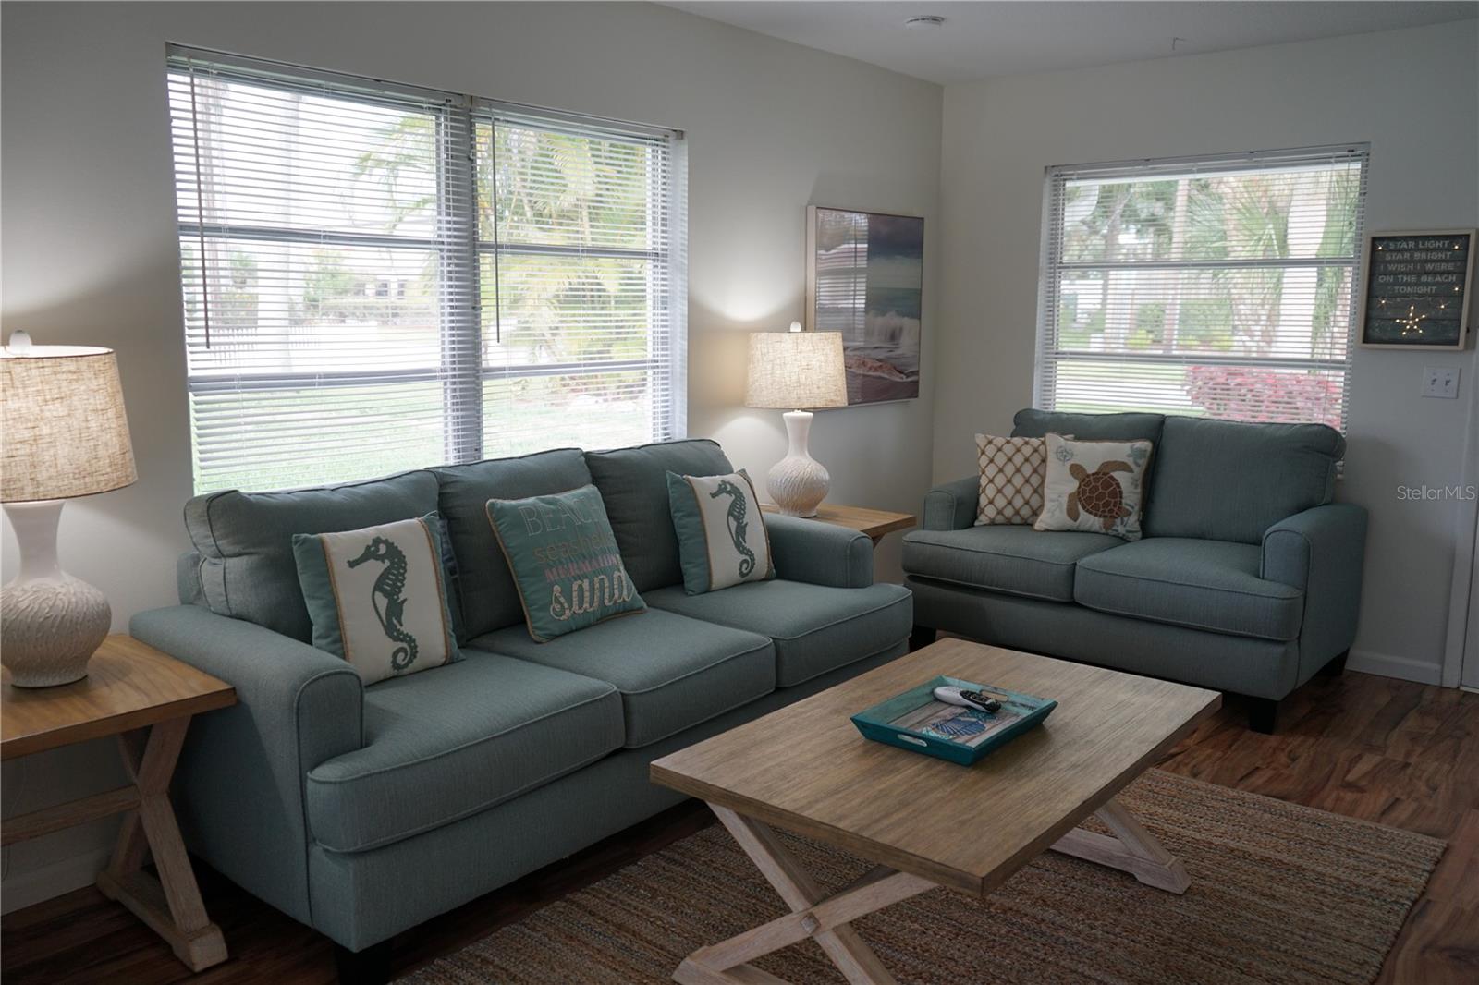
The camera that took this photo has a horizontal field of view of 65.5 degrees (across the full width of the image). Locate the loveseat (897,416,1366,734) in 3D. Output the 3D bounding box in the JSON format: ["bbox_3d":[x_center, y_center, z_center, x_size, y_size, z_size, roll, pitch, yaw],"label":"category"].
[{"bbox_3d":[1.560,0.203,4.612,1.520,0.990,0.930,8,12,38],"label":"loveseat"}]

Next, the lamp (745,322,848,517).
[{"bbox_3d":[0.218,-0.286,4.491,0.400,0.750,0.400,0,9,0],"label":"lamp"}]

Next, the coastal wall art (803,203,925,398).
[{"bbox_3d":[0.570,-0.817,5.143,0.050,0.845,0.850,8,12,40],"label":"coastal wall art"}]

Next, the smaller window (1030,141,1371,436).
[{"bbox_3d":[1.910,-0.769,4.920,1.320,1.280,0.100,8,12,40],"label":"smaller window"}]

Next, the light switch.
[{"bbox_3d":[2.618,-0.409,4.292,0.116,0.115,0.016,8,12,40],"label":"light switch"}]

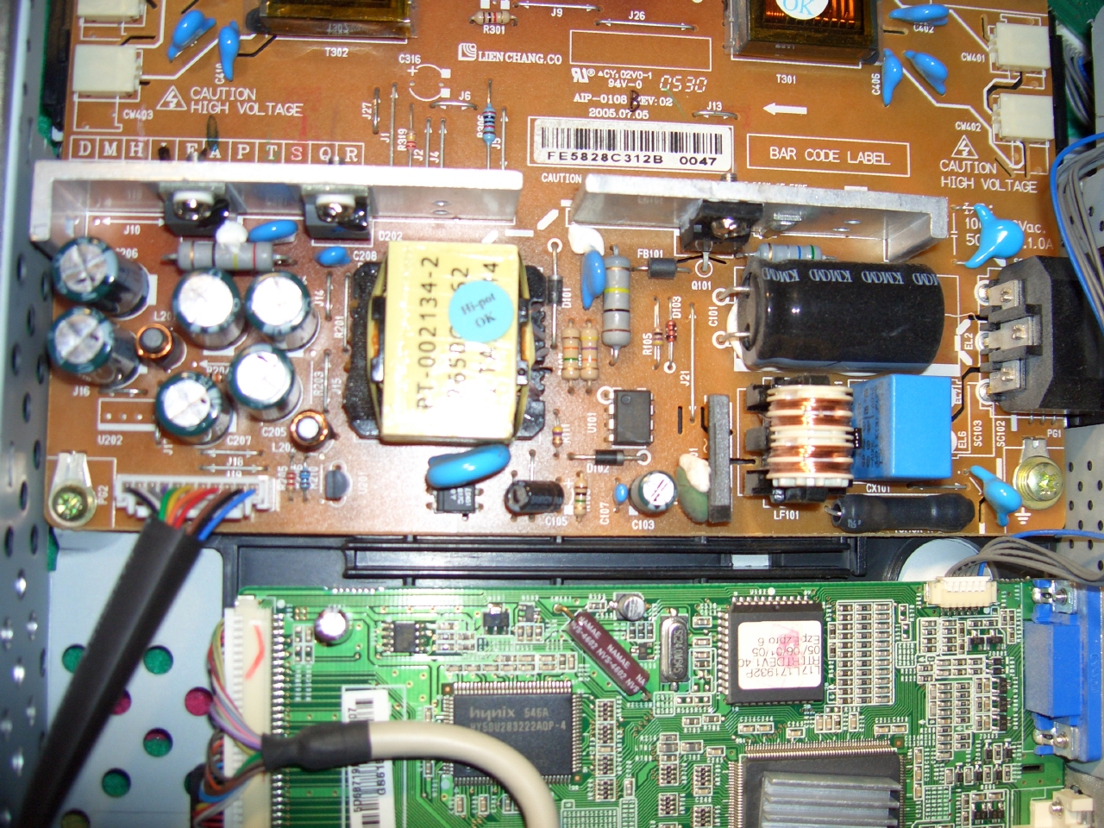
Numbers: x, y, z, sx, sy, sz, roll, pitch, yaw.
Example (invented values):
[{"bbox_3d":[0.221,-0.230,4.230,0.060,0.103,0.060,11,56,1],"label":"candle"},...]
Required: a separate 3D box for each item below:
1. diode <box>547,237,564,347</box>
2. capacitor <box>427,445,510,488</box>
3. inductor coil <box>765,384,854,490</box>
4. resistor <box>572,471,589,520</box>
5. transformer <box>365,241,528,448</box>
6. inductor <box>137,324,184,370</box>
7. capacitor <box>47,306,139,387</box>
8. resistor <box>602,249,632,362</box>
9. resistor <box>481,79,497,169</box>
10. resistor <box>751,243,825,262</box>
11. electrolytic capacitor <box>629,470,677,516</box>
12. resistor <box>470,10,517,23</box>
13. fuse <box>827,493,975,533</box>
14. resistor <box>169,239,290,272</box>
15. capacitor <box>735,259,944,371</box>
[{"bbox_3d":[0.000,-0.021,0.218,0.003,0.003,0.019,1,86,-6],"label":"diode"},{"bbox_3d":[-0.014,0.008,0.203,0.013,0.014,0.005,-17,94,-7],"label":"capacitor"},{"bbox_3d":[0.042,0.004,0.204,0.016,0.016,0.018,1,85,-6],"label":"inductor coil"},{"bbox_3d":[0.005,0.014,0.207,0.002,0.003,0.008,1,85,-6],"label":"resistor"},{"bbox_3d":[-0.016,-0.010,0.197,0.029,0.022,0.029,1,85,-6],"label":"transformer"},{"bbox_3d":[-0.065,-0.011,0.206,0.006,0.011,0.006,1,86,-6],"label":"inductor"},{"bbox_3d":[-0.072,-0.010,0.196,0.010,0.020,0.010,1,85,-6],"label":"capacitor"},{"bbox_3d":[0.010,-0.019,0.208,0.005,0.008,0.020,1,85,-6],"label":"resistor"},{"bbox_3d":[-0.011,-0.050,0.219,0.002,0.003,0.018,1,86,-6],"label":"resistor"},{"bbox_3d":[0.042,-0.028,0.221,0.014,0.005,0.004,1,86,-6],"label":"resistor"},{"bbox_3d":[0.017,0.014,0.213,0.007,0.011,0.007,1,86,-6],"label":"electrolytic capacitor"},{"bbox_3d":[-0.010,-0.069,0.216,0.008,0.003,0.002,3,85,-6],"label":"resistor"},{"bbox_3d":[0.060,0.017,0.214,0.026,0.007,0.007,1,85,-6],"label":"fuse"},{"bbox_3d":[-0.055,-0.027,0.211,0.021,0.006,0.005,1,86,-6],"label":"resistor"},{"bbox_3d":[0.047,-0.016,0.206,0.030,0.018,0.018,2,85,-6],"label":"capacitor"}]

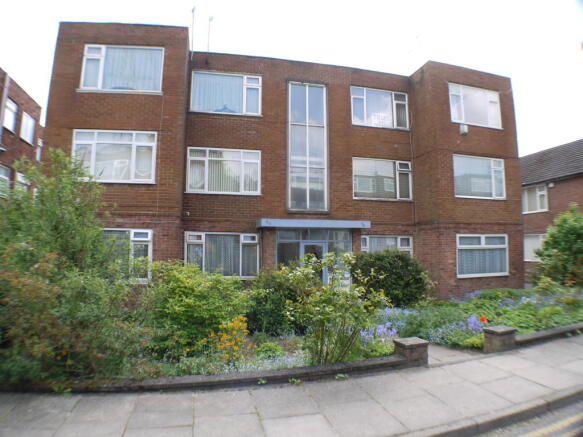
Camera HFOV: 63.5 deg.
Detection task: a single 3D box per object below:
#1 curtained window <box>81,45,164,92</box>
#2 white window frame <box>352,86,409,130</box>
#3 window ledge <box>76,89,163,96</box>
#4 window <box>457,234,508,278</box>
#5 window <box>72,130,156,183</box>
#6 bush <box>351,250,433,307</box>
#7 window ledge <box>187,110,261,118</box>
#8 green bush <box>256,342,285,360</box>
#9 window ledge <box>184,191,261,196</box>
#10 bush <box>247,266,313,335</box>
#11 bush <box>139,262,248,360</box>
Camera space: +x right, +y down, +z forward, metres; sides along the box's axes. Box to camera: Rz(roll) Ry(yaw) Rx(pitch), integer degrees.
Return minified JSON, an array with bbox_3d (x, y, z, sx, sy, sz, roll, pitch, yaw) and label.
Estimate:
[{"bbox_3d":[-4.673,-4.122,13.000,2.080,1.280,0.140,1,-7,-14],"label":"curtained window"},{"bbox_3d":[3.165,-3.939,16.807,2.200,1.390,0.120,2,-6,-15],"label":"white window frame"},{"bbox_3d":[-4.525,-3.336,12.415,2.270,0.090,0.140,1,-5,-16],"label":"window ledge"},{"bbox_3d":[6.133,1.201,15.100,1.850,1.370,0.140,1,-7,-14],"label":"window"},{"bbox_3d":[-4.730,-1.657,12.600,2.100,1.360,0.140,1,-7,-14],"label":"window"},{"bbox_3d":[2.960,1.815,14.027,2.100,1.600,1.850,2,-6,-15],"label":"bush"},{"bbox_3d":[-2.110,-3.340,15.143,2.380,0.080,0.150,2,-6,-15],"label":"window ledge"},{"bbox_3d":[-0.291,1.835,6.529,0.370,0.210,0.330,1,-5,-16],"label":"green bush"},{"bbox_3d":[-2.161,-0.789,14.873,2.380,0.080,0.150,2,-6,-15],"label":"window ledge"},{"bbox_3d":[-0.233,1.573,9.155,1.320,1.270,1.100,1,-5,-16],"label":"bush"},{"bbox_3d":[-1.434,1.332,6.900,1.480,1.330,1.250,1,-7,-14],"label":"bush"}]

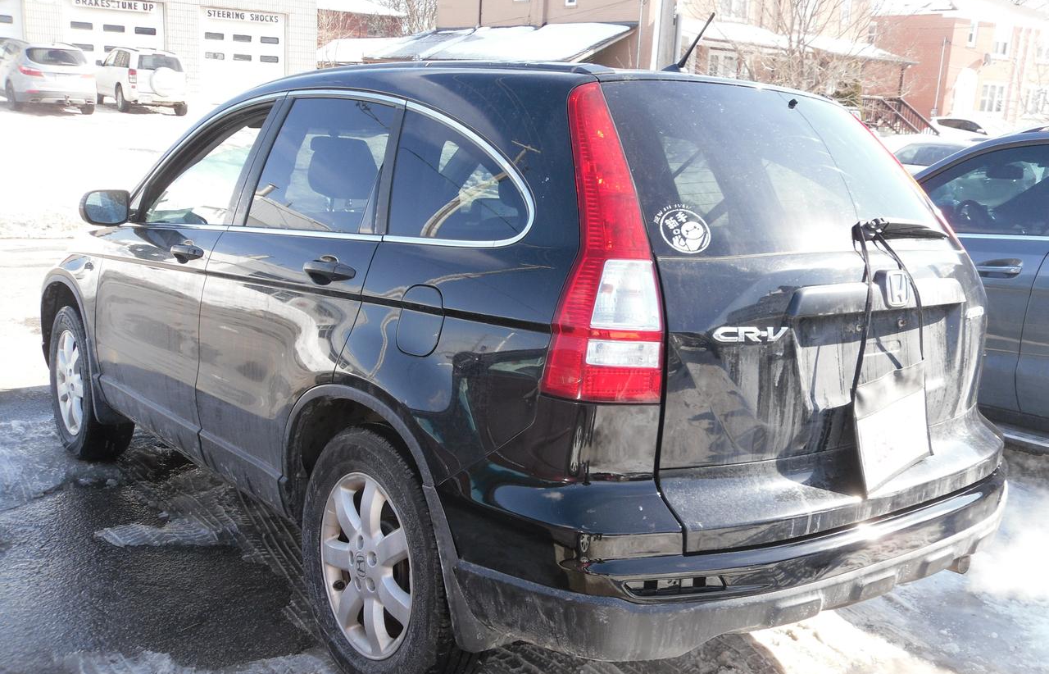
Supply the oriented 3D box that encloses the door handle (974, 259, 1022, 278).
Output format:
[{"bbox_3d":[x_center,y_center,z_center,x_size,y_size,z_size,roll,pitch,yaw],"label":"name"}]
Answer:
[{"bbox_3d":[1.934,-0.281,4.350,0.055,0.060,0.240,-4,11,-32],"label":"door handle"}]

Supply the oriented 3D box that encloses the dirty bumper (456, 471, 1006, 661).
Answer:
[{"bbox_3d":[0.707,0.414,2.691,1.800,0.370,0.540,-5,11,-38],"label":"dirty bumper"}]

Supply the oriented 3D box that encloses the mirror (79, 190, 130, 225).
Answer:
[{"bbox_3d":[-1.565,-0.479,3.941,0.200,0.142,0.120,-5,11,-38],"label":"mirror"}]

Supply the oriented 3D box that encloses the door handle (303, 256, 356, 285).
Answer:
[{"bbox_3d":[-0.497,-0.168,2.693,0.055,0.068,0.235,-5,11,-38],"label":"door handle"}]

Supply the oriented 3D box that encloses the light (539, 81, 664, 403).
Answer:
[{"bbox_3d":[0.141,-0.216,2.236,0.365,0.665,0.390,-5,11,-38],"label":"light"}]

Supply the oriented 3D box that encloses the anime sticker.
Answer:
[{"bbox_3d":[0.337,-0.230,2.268,0.127,0.128,0.004,-1,-30,-17],"label":"anime sticker"}]

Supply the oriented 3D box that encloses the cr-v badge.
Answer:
[{"bbox_3d":[0.487,-0.009,2.270,0.190,0.036,0.012,-2,10,-24],"label":"cr-v badge"}]

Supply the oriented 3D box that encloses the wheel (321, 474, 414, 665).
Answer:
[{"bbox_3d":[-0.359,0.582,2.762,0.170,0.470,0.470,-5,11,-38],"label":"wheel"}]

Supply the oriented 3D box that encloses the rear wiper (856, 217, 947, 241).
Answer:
[{"bbox_3d":[0.928,-0.257,2.580,0.075,0.062,0.465,10,12,42],"label":"rear wiper"}]

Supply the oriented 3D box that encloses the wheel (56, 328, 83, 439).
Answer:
[{"bbox_3d":[-1.978,0.201,4.787,0.170,0.470,0.470,-5,11,-38],"label":"wheel"}]

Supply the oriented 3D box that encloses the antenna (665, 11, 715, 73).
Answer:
[{"bbox_3d":[0.441,-0.795,2.898,0.040,0.165,0.185,-5,11,-38],"label":"antenna"}]

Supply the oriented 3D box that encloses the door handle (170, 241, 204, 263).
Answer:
[{"bbox_3d":[-1.094,-0.273,3.444,0.055,0.062,0.230,-5,11,-38],"label":"door handle"}]

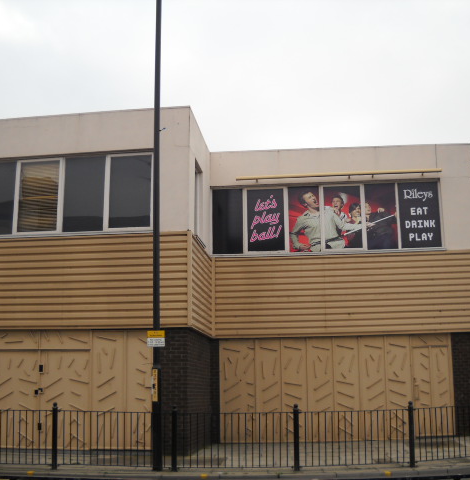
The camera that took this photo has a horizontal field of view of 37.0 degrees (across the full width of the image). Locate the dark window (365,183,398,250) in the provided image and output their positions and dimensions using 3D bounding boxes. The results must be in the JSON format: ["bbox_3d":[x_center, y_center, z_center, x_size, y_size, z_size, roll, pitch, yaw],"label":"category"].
[{"bbox_3d":[3.484,-0.550,16.700,0.721,1.633,0.100,-2,-12,6],"label":"dark window"}]

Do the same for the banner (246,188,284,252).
[{"bbox_3d":[0.782,-0.529,17.982,0.946,1.654,0.100,-2,-12,7],"label":"banner"}]

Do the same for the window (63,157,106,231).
[{"bbox_3d":[-3.103,-0.929,14.428,0.870,1.590,0.100,-2,-12,6],"label":"window"}]

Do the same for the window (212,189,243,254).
[{"bbox_3d":[-0.170,-0.450,17.076,0.735,1.638,0.100,-2,-12,6],"label":"window"}]

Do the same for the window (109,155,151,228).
[{"bbox_3d":[-2.141,-0.986,14.327,0.875,1.538,0.100,-2,-12,6],"label":"window"}]

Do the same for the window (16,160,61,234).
[{"bbox_3d":[-4.073,-0.904,14.542,0.879,1.519,0.100,-2,-12,6],"label":"window"}]

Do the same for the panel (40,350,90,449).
[{"bbox_3d":[-3.305,3.106,13.659,1.031,1.924,0.080,-2,-12,6],"label":"panel"}]

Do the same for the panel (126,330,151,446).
[{"bbox_3d":[-1.918,3.037,14.215,0.590,2.324,0.100,-2,-12,7],"label":"panel"}]

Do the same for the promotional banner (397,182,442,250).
[{"bbox_3d":[4.616,-0.636,17.537,1.002,1.705,0.100,-2,-12,7],"label":"promotional banner"}]

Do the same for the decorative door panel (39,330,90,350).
[{"bbox_3d":[-3.535,2.109,14.612,1.104,0.380,0.100,-2,-12,7],"label":"decorative door panel"}]

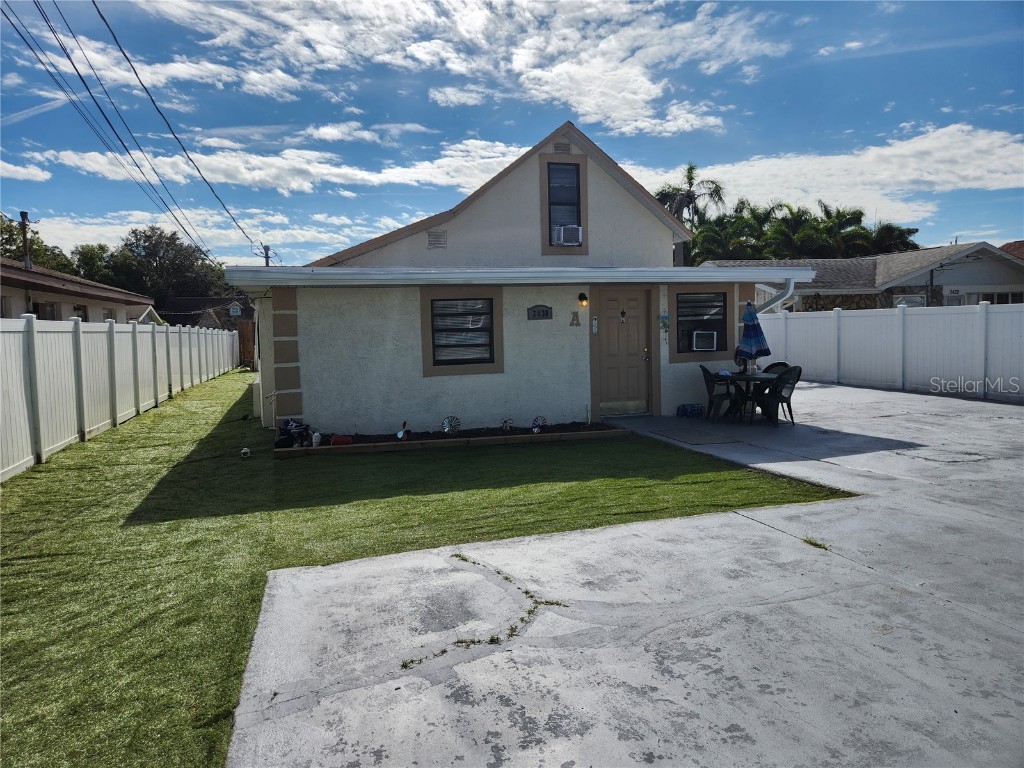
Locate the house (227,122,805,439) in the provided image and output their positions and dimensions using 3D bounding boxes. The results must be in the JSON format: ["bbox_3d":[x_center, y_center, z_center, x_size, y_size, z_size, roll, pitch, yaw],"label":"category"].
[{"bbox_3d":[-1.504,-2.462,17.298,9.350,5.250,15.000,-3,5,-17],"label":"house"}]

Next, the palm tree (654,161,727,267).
[{"bbox_3d":[7.765,-5.429,30.212,3.400,8.630,3.400,-3,5,-17],"label":"palm tree"}]

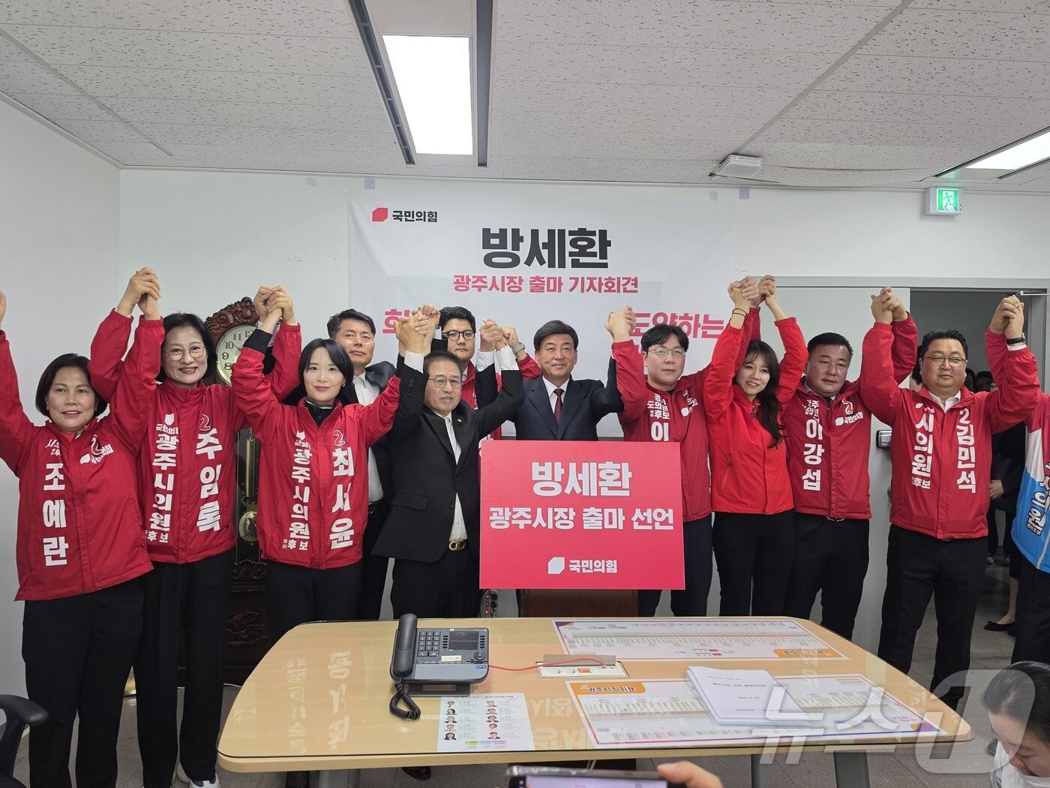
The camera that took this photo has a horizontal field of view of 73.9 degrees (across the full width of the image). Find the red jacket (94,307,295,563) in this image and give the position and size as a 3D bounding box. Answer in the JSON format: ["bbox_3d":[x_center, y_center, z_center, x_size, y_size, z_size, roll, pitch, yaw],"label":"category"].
[{"bbox_3d":[-1.177,0.151,2.500,0.710,0.890,0.320,1,1,-13],"label":"red jacket"}]

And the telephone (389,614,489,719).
[{"bbox_3d":[-0.213,0.665,1.767,0.250,0.160,0.250,1,1,-4],"label":"telephone"}]

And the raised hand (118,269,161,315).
[{"bbox_3d":[-1.260,-0.332,2.280,0.120,0.155,0.090,0,1,-9],"label":"raised hand"}]

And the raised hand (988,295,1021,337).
[{"bbox_3d":[2.051,-0.336,2.980,0.125,0.170,0.110,1,1,35],"label":"raised hand"}]

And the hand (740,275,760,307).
[{"bbox_3d":[0.913,-0.418,2.830,0.080,0.120,0.075,2,2,41],"label":"hand"}]

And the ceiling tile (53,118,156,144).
[{"bbox_3d":[-2.025,-1.261,3.336,0.330,0.015,0.300,1,1,-4],"label":"ceiling tile"}]

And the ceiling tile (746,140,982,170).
[{"bbox_3d":[1.628,-1.182,3.451,1.190,0.018,0.300,1,1,-4],"label":"ceiling tile"}]

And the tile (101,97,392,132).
[{"bbox_3d":[-1.197,-1.223,3.040,1.190,0.018,0.295,0,1,-4],"label":"tile"}]

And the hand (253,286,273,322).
[{"bbox_3d":[-0.971,-0.335,2.600,0.090,0.140,0.090,0,1,-9],"label":"hand"}]

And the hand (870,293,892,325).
[{"bbox_3d":[1.461,-0.351,2.860,0.085,0.125,0.080,0,2,-34],"label":"hand"}]

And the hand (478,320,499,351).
[{"bbox_3d":[-0.144,-0.235,2.780,0.090,0.125,0.080,1,1,17],"label":"hand"}]

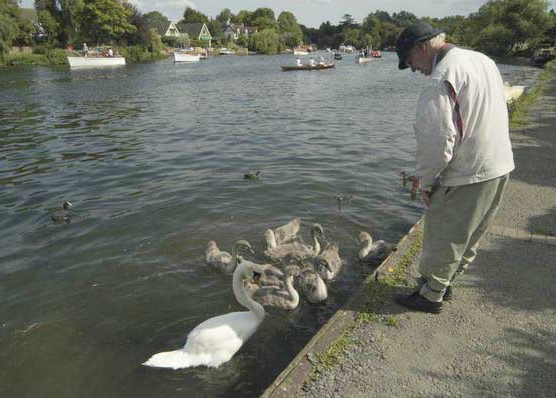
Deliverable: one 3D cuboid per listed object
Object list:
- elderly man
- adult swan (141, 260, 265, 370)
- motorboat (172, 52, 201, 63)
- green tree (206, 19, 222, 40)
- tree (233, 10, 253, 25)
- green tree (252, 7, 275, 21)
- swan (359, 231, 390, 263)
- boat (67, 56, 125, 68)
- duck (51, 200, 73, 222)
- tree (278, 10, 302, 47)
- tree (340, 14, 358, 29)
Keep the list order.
[{"bbox_3d":[0.950,-0.098,2.275,0.540,1.660,0.510,17,26,37],"label":"elderly man"},{"bbox_3d":[-0.450,0.708,2.461,0.860,0.650,0.360,-12,24,-28],"label":"adult swan"},{"bbox_3d":[-13.100,-20.118,56.544,4.900,1.250,1.900,-12,24,-28],"label":"motorboat"},{"bbox_3d":[-18.288,-48.718,118.420,4.389,8.764,4.389,0,21,0],"label":"green tree"},{"bbox_3d":[-11.597,-57.538,136.464,7.731,12.459,7.731,0,21,0],"label":"tree"},{"bbox_3d":[-4.928,-58.753,138.142,8.497,13.541,8.497,0,21,0],"label":"green tree"},{"bbox_3d":[0.950,0.408,3.716,0.460,0.300,0.220,-12,24,-28],"label":"swan"},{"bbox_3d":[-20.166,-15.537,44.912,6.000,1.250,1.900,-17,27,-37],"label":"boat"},{"bbox_3d":[-2.620,0.185,4.856,0.270,0.210,0.140,7,22,19],"label":"duck"},{"bbox_3d":[4.000,-52.809,125.413,7.500,11.600,7.500,0,21,0],"label":"tree"},{"bbox_3d":[43.988,-104.478,249.141,12.919,19.312,12.919,0,21,0],"label":"tree"}]

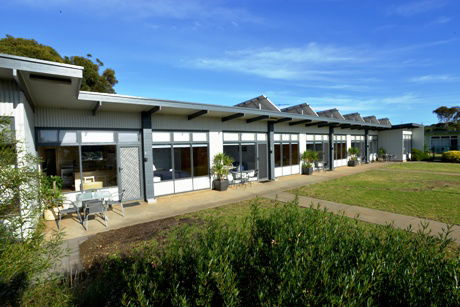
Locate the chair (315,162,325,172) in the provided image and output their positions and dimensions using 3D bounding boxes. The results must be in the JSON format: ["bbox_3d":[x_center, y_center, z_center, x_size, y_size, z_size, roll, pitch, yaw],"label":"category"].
[{"bbox_3d":[6.068,0.887,14.838,0.600,0.820,0.560,-2,2,-20],"label":"chair"}]

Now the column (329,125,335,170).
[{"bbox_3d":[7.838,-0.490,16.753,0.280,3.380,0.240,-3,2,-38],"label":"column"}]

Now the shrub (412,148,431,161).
[{"bbox_3d":[19.179,0.132,21.920,1.350,1.250,1.700,-3,2,-38],"label":"shrub"}]

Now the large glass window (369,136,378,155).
[{"bbox_3d":[14.509,-0.824,22.123,2.600,2.000,0.120,-3,2,-38],"label":"large glass window"}]

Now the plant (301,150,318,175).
[{"bbox_3d":[5.141,0.545,14.132,1.000,1.580,1.000,-3,2,-38],"label":"plant"}]

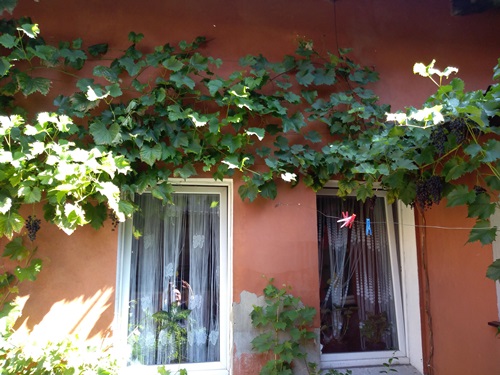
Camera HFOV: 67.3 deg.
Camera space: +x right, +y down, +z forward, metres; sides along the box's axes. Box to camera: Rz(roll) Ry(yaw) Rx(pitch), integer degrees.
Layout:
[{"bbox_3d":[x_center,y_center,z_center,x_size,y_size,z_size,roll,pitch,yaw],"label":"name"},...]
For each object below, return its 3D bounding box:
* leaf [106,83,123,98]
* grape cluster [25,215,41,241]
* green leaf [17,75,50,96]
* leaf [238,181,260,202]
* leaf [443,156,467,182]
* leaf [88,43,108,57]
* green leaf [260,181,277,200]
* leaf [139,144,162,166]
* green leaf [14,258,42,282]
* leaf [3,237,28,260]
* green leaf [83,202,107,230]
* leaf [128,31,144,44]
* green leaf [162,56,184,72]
[{"bbox_3d":[-0.915,-0.655,2.536,0.108,0.108,0.060,2,-8,-16],"label":"leaf"},{"bbox_3d":[-1.372,0.252,2.368,0.101,0.164,0.091,1,-8,-9],"label":"grape cluster"},{"bbox_3d":[-1.409,-0.667,2.455,0.209,0.144,0.060,3,-8,-20],"label":"green leaf"},{"bbox_3d":[-0.010,0.028,2.577,0.132,0.148,0.050,1,-8,-9],"label":"leaf"},{"bbox_3d":[1.388,-0.122,2.548,0.171,0.175,0.060,1,-8,-9],"label":"leaf"},{"bbox_3d":[-1.058,-0.964,2.623,0.140,0.098,0.060,2,-8,-17],"label":"leaf"},{"bbox_3d":[0.131,0.021,2.649,0.113,0.141,0.060,1,-8,-8],"label":"green leaf"},{"bbox_3d":[-0.630,-0.203,2.377,0.149,0.143,0.040,4,-21,-12],"label":"leaf"},{"bbox_3d":[-1.376,0.516,2.333,0.174,0.149,0.060,3,-8,-20],"label":"green leaf"},{"bbox_3d":[-1.436,0.374,2.300,0.140,0.141,0.060,1,-8,-9],"label":"leaf"},{"bbox_3d":[-0.956,0.178,2.308,0.133,0.167,0.060,1,-8,-9],"label":"green leaf"},{"bbox_3d":[-0.798,-1.054,2.639,0.103,0.101,0.050,1,-8,-9],"label":"leaf"},{"bbox_3d":[-0.539,-0.867,2.647,0.155,0.113,0.060,2,-8,-13],"label":"green leaf"}]

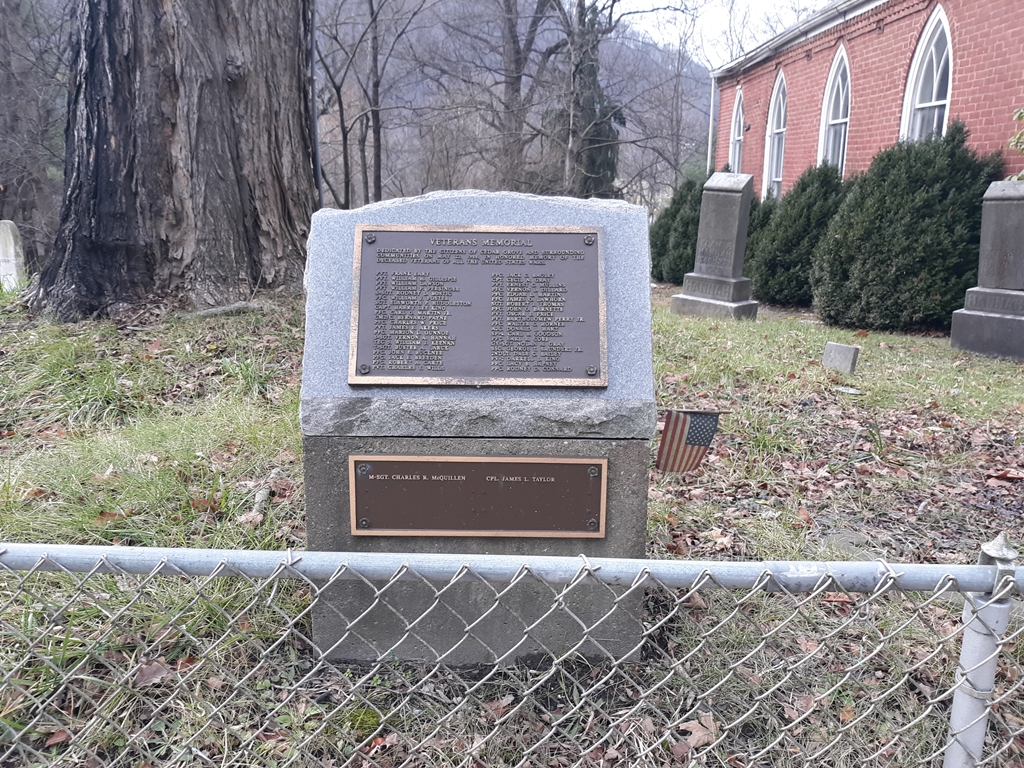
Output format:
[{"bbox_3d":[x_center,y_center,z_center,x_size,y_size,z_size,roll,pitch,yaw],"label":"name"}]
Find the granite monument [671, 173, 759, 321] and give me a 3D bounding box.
[{"bbox_3d":[1.807,-1.217,7.208,0.599,1.199,0.420,15,21,39],"label":"granite monument"}]

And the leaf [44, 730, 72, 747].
[{"bbox_3d":[-1.223,0.957,2.233,0.075,0.015,0.038,-10,18,-34],"label":"leaf"}]

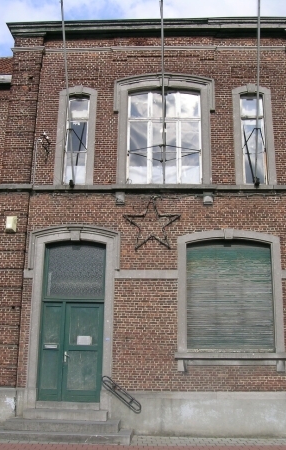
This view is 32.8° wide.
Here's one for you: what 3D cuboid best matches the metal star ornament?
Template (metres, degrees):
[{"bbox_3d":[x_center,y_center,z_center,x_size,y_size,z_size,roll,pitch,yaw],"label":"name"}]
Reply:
[{"bbox_3d":[0.199,-0.069,11.645,1.347,1.280,0.090,0,-15,3],"label":"metal star ornament"}]

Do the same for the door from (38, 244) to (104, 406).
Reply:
[{"bbox_3d":[-1.648,2.187,11.337,1.440,3.675,0.120,0,-15,3],"label":"door"}]

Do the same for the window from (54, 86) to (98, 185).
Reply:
[{"bbox_3d":[-1.702,-2.316,12.541,1.010,2.760,0.240,0,-14,3],"label":"window"}]

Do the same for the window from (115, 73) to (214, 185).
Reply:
[{"bbox_3d":[0.541,-2.458,12.375,2.530,3.070,0.320,0,-15,3],"label":"window"}]

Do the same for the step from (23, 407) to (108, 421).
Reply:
[{"bbox_3d":[-1.678,4.156,10.627,1.840,0.182,0.370,0,-14,3],"label":"step"}]

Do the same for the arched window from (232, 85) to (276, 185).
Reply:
[{"bbox_3d":[2.796,-2.300,12.290,1.000,2.760,0.240,0,-14,3],"label":"arched window"}]

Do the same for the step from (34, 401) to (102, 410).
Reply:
[{"bbox_3d":[-1.659,4.032,10.854,1.425,0.160,0.260,0,-15,3],"label":"step"}]

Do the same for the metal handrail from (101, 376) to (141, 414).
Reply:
[{"bbox_3d":[-0.474,3.731,10.653,0.890,0.760,0.140,0,-15,3],"label":"metal handrail"}]

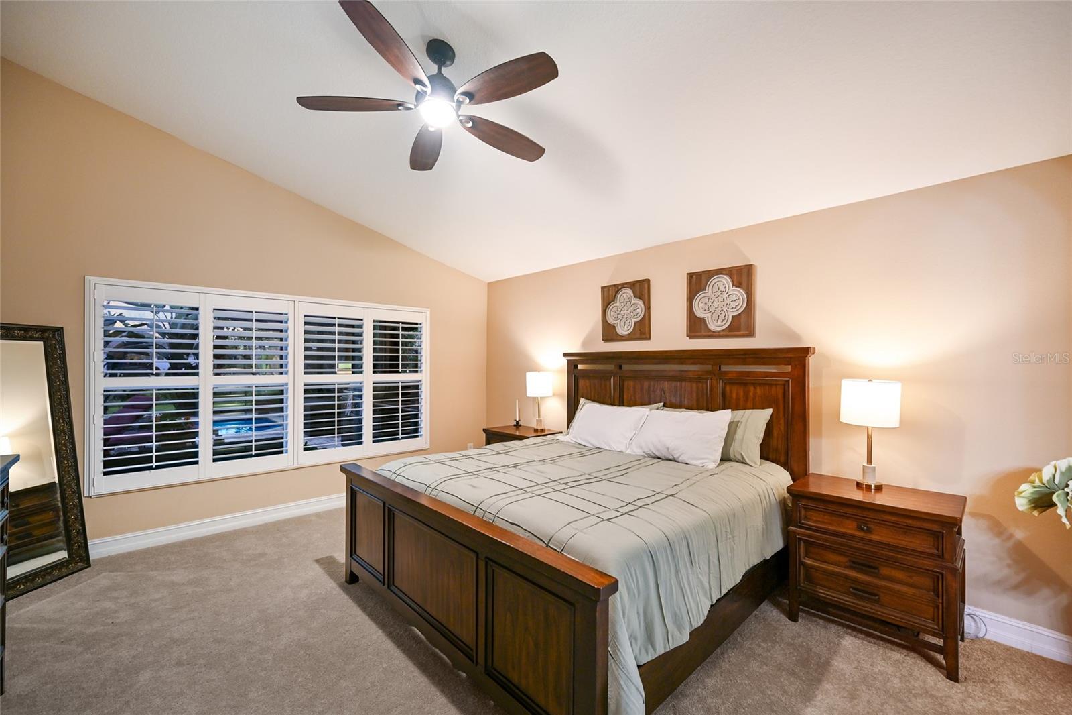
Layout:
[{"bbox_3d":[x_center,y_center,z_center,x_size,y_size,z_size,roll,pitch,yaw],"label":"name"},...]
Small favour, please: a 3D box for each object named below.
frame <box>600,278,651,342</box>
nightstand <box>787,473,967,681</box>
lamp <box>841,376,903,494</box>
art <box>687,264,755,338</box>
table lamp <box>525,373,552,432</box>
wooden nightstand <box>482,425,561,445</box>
[{"bbox_3d":[0.795,-0.402,3.953,0.035,0.506,0.508,1,-1,-42],"label":"frame"},{"bbox_3d":[1.784,1.075,2.354,0.465,0.724,0.700,1,-1,-44],"label":"nightstand"},{"bbox_3d":[1.856,0.420,2.482,0.268,0.594,0.268,1,-1,-42],"label":"lamp"},{"bbox_3d":[1.365,-0.403,3.324,0.035,0.500,0.502,1,-1,-42],"label":"art"},{"bbox_3d":[0.034,0.449,4.542,0.268,0.605,0.268,0,-1,0],"label":"table lamp"},{"bbox_3d":[-0.149,1.113,4.581,0.465,0.724,0.700,1,-1,-42],"label":"wooden nightstand"}]

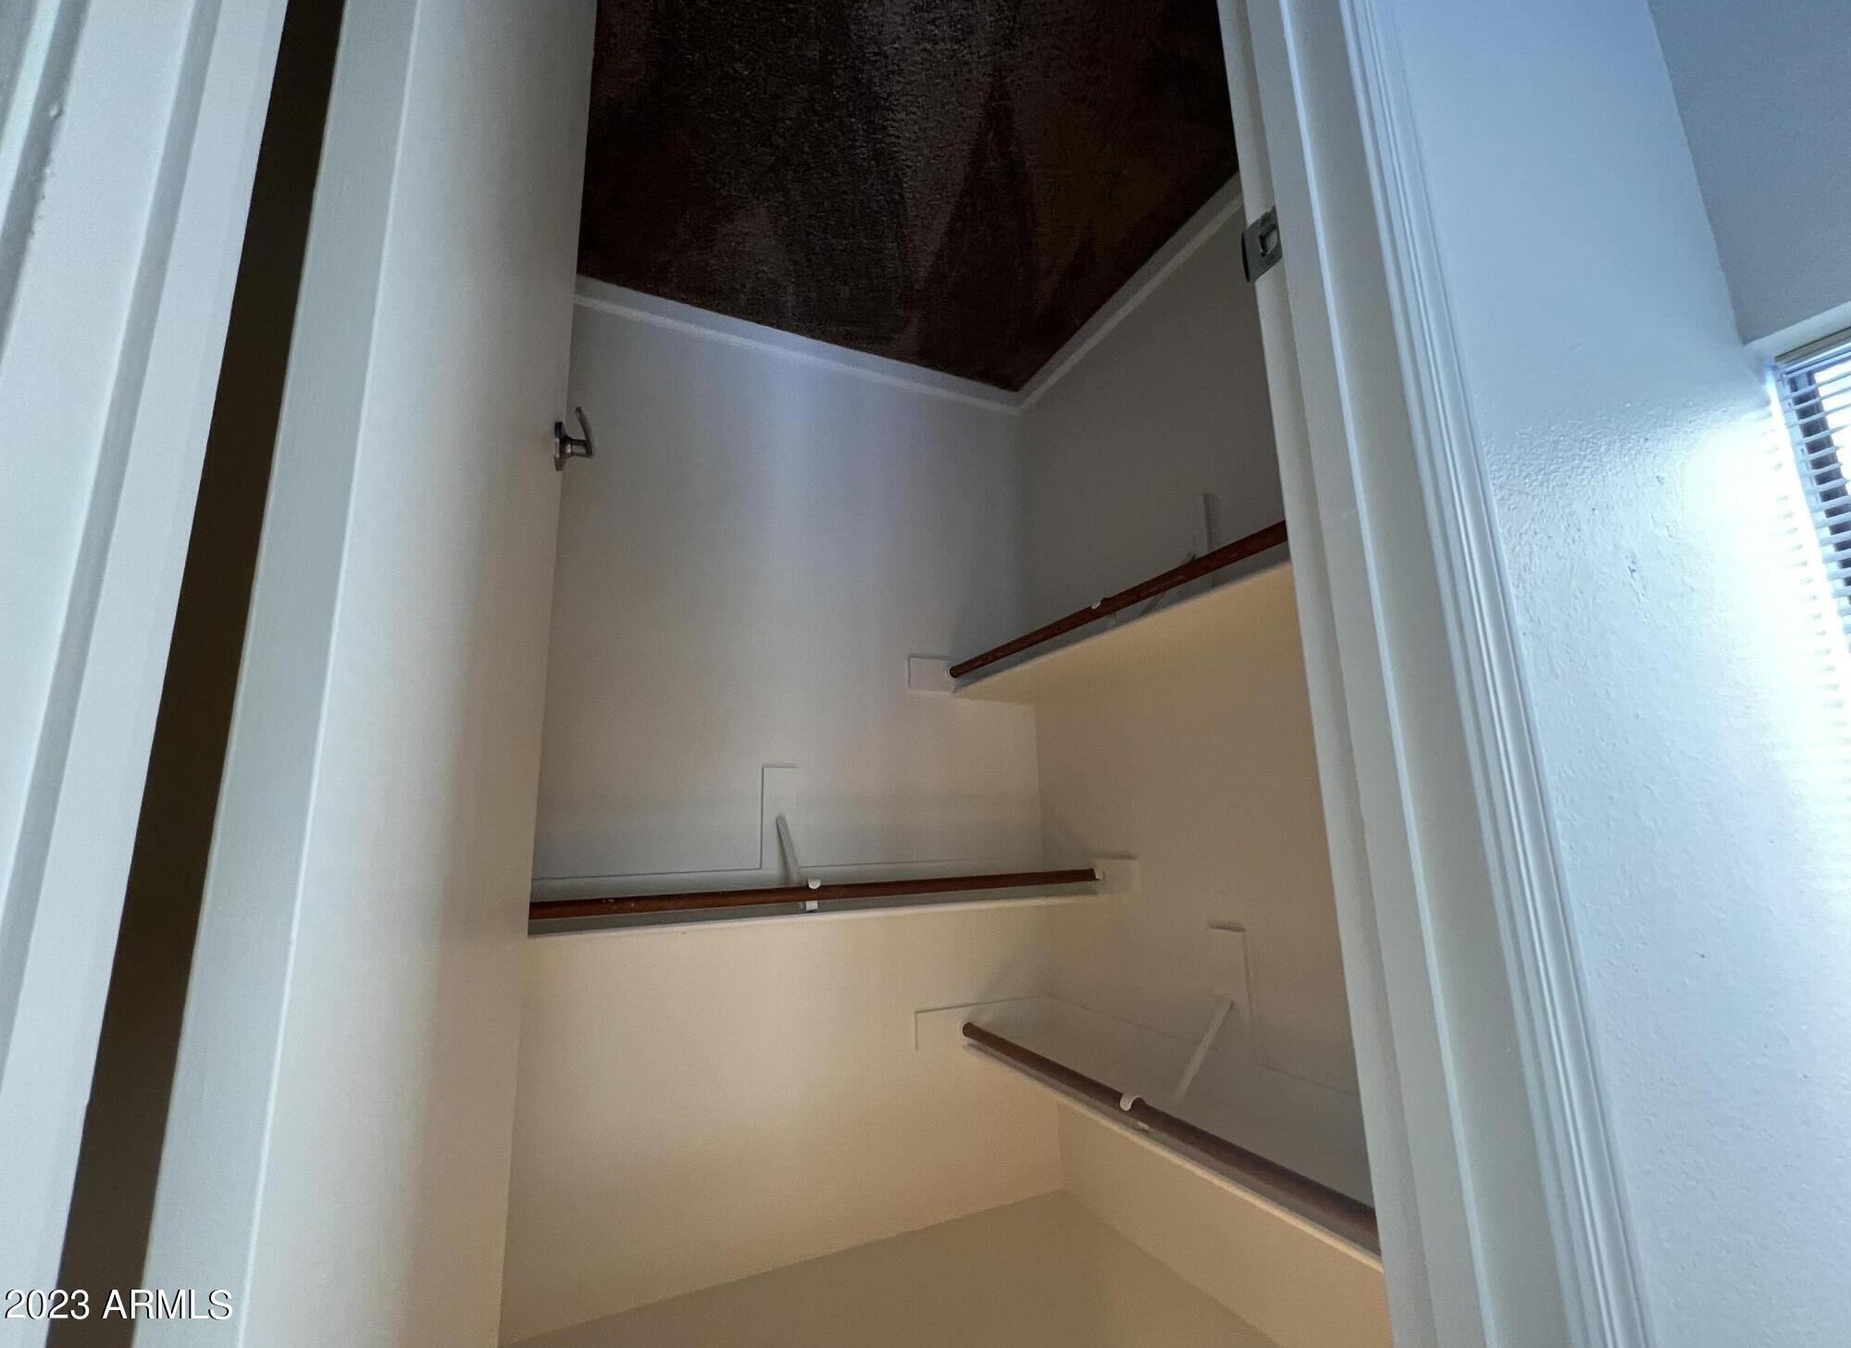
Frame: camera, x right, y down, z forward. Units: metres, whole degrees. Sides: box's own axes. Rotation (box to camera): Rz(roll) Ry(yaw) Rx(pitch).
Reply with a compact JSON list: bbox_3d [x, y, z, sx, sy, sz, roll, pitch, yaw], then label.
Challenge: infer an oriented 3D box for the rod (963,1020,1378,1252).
[{"bbox_3d":[0.424,0.813,1.265,0.034,0.034,1.360,5,166,-27],"label":"rod"}]

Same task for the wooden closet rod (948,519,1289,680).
[{"bbox_3d":[0.382,-0.141,1.462,0.034,0.034,1.360,5,166,-26],"label":"wooden closet rod"}]

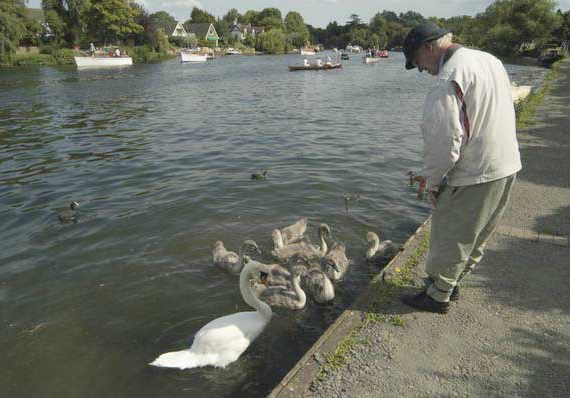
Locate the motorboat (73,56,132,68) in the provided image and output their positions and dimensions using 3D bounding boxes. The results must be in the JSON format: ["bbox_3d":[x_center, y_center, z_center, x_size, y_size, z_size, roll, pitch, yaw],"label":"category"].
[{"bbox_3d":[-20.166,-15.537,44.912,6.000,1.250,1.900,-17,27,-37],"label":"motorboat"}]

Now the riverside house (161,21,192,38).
[{"bbox_3d":[-33.909,-50.618,123.038,8.500,7.600,6.200,11,24,27],"label":"riverside house"}]

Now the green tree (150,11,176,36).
[{"bbox_3d":[-35.889,-50.431,119.909,8.271,10.910,8.271,0,21,0],"label":"green tree"}]

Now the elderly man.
[{"bbox_3d":[0.950,-0.098,2.275,0.540,1.660,0.510,17,26,37],"label":"elderly man"}]

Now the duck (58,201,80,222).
[{"bbox_3d":[-2.620,0.185,4.856,0.270,0.210,0.140,7,22,19],"label":"duck"}]

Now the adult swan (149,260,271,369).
[{"bbox_3d":[-0.450,0.708,2.461,0.860,0.650,0.360,-12,24,-28],"label":"adult swan"}]

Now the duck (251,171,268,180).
[{"bbox_3d":[-0.400,-0.343,5.881,0.260,0.150,0.130,-1,21,-2],"label":"duck"}]

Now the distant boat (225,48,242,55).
[{"bbox_3d":[-14.200,-40.257,108.797,5.200,1.600,2.000,7,22,19],"label":"distant boat"}]

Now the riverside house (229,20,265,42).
[{"bbox_3d":[-11.800,-50.478,123.092,6.500,8.500,11.000,17,26,37],"label":"riverside house"}]

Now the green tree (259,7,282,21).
[{"bbox_3d":[-4.928,-58.753,138.142,8.497,13.541,8.497,0,21,0],"label":"green tree"}]

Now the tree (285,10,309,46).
[{"bbox_3d":[4.000,-52.809,125.413,7.500,11.600,7.500,0,21,0],"label":"tree"}]

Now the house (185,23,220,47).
[{"bbox_3d":[-26.630,-52.355,127.727,9.000,7.500,6.200,11,24,27],"label":"house"}]

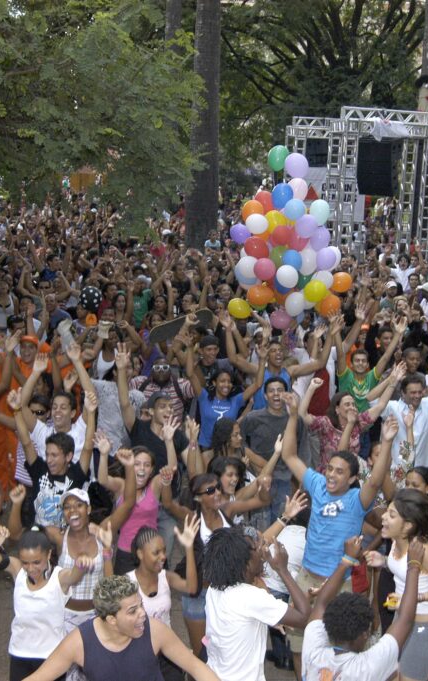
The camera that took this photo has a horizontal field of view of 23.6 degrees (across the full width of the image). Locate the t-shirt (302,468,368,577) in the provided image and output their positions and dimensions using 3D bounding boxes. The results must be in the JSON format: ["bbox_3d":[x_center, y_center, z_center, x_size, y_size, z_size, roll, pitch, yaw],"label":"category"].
[{"bbox_3d":[0.695,1.041,5.850,0.400,0.610,0.260,10,10,14],"label":"t-shirt"}]

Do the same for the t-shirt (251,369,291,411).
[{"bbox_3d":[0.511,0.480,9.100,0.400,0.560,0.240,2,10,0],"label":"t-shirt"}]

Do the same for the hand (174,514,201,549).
[{"bbox_3d":[-0.118,0.868,4.650,0.120,0.165,0.070,8,10,0],"label":"hand"}]

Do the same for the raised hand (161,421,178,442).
[{"bbox_3d":[-0.261,0.528,6.000,0.100,0.150,0.060,9,10,0],"label":"raised hand"}]

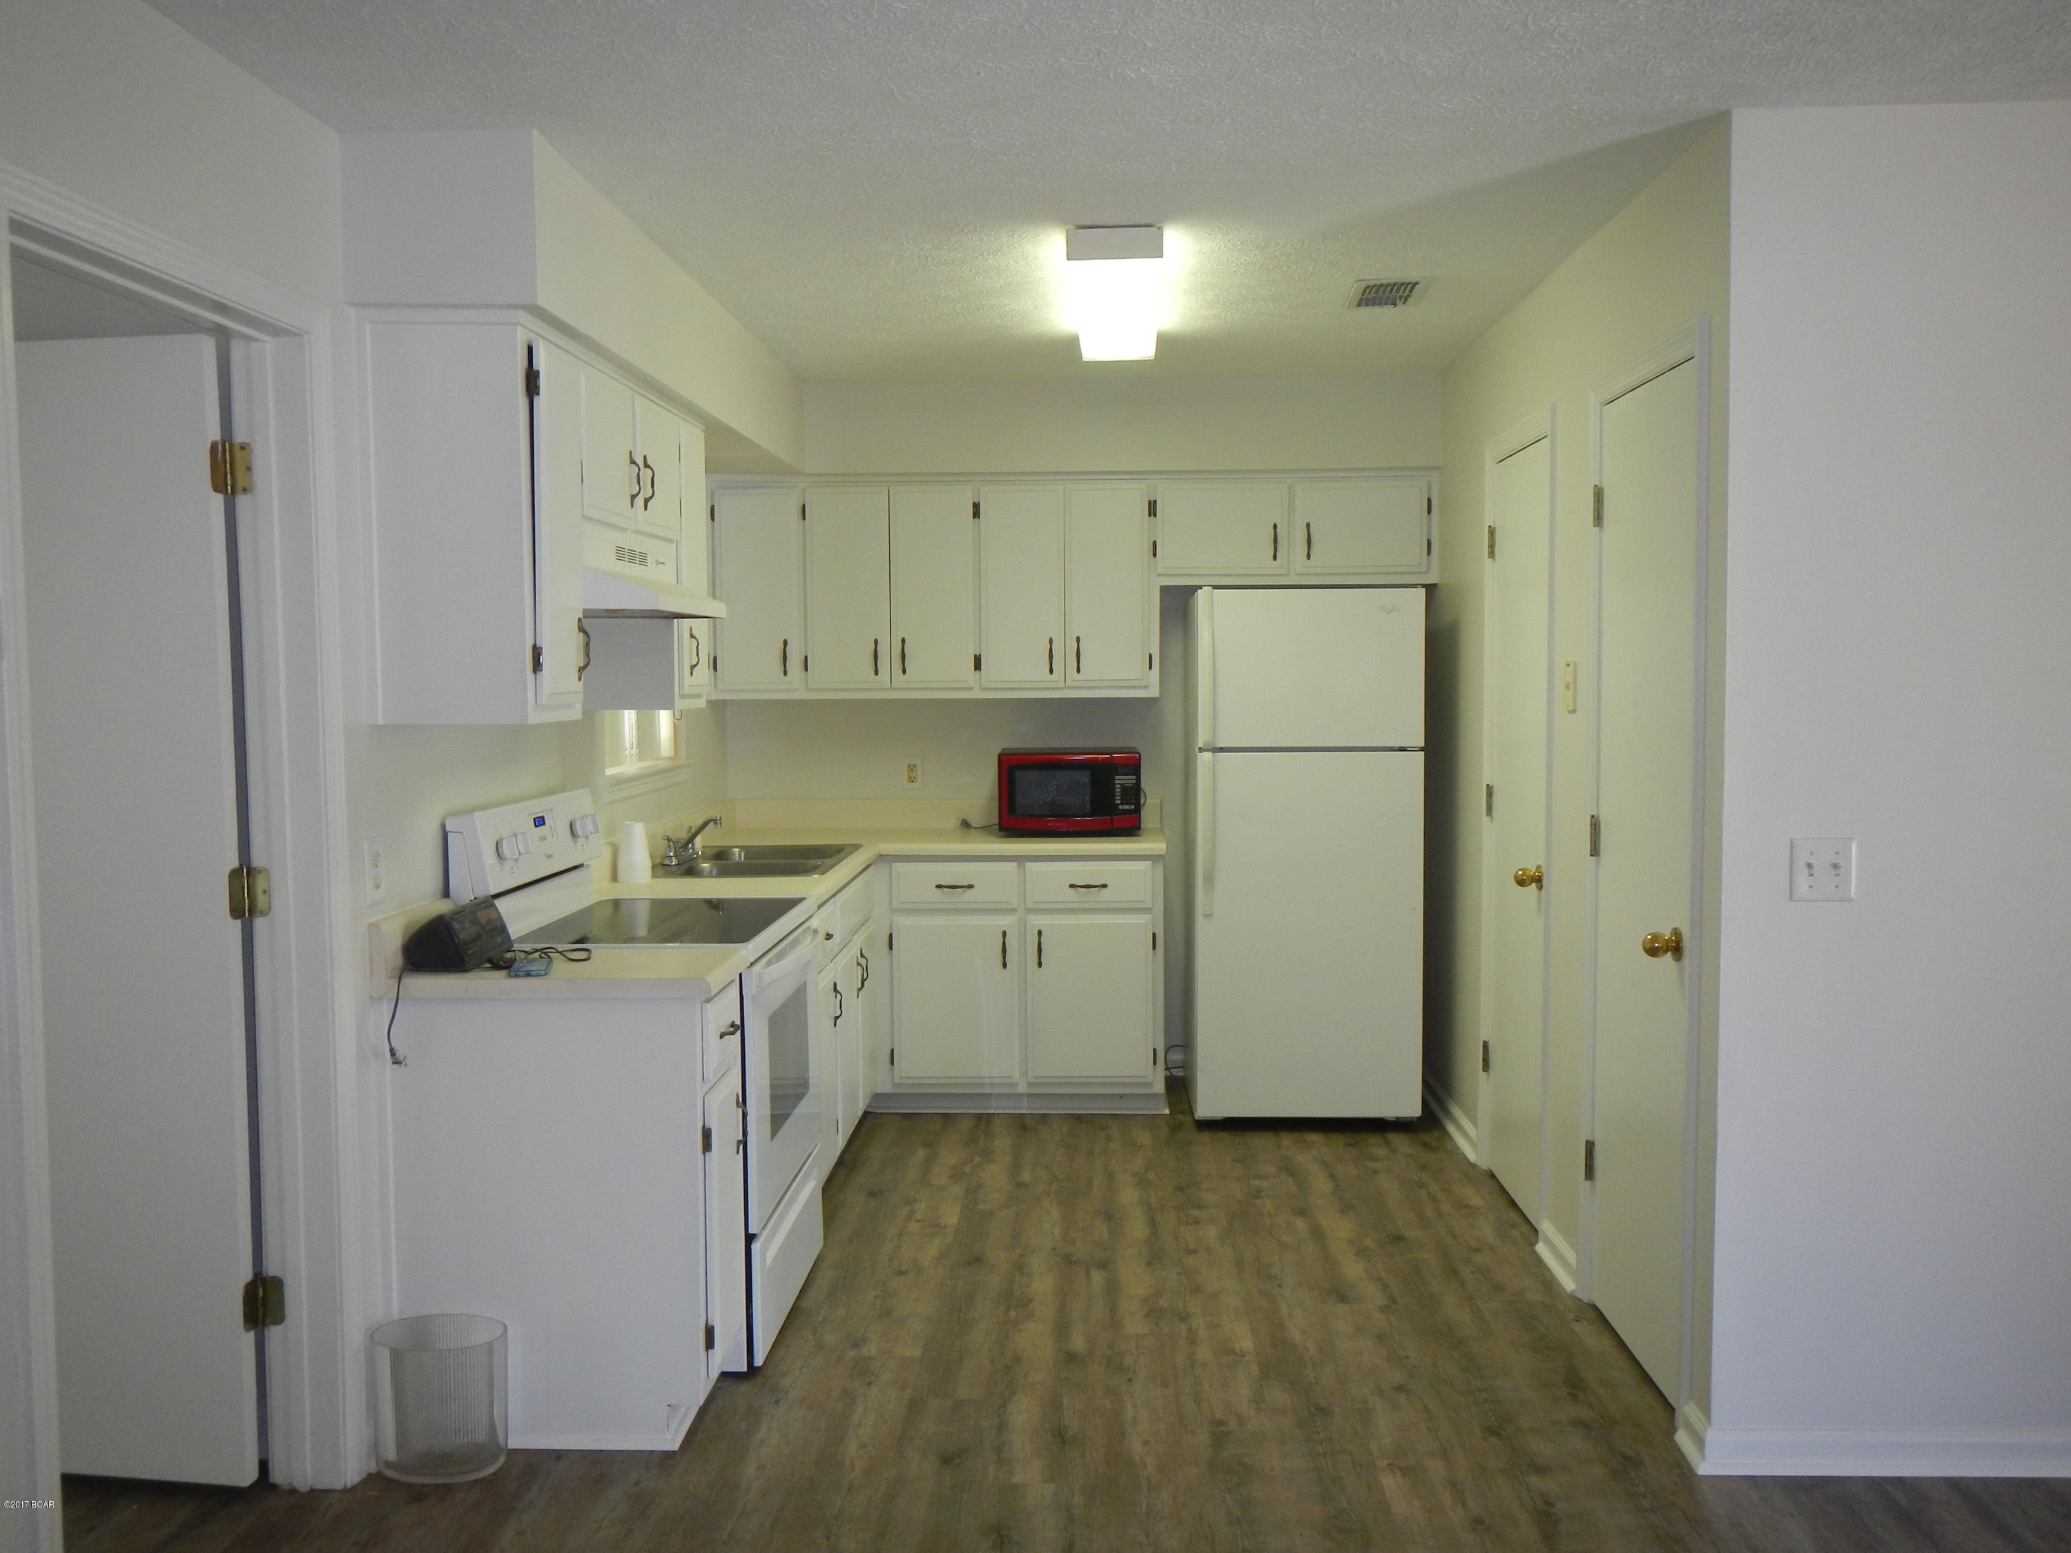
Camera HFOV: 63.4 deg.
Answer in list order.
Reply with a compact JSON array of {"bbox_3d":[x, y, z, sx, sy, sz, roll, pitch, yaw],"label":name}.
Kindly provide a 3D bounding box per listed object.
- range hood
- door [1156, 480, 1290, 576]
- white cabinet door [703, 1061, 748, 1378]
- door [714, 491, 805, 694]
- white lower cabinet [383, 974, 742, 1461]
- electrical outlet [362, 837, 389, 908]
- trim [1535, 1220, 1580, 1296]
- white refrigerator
[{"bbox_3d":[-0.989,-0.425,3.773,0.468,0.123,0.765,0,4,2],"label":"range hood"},{"bbox_3d":[0.635,-0.832,5.669,0.443,0.301,0.028,0,4,3],"label":"door"},{"bbox_3d":[-0.608,0.852,3.282,0.024,0.535,0.262,0,4,3],"label":"white cabinet door"},{"bbox_3d":[-0.954,-0.642,5.762,0.308,0.688,0.028,0,4,3],"label":"door"},{"bbox_3d":[-0.908,0.840,3.310,0.625,0.870,0.300,0,4,3],"label":"white lower cabinet"},{"bbox_3d":[-1.231,0.178,3.140,0.010,0.122,0.080,0,4,3],"label":"electrical outlet"},{"bbox_3d":[1.265,1.161,4.072,0.037,0.090,0.320,0,4,2],"label":"trim"},{"bbox_3d":[0.884,0.253,5.635,0.715,1.710,0.710,0,4,1],"label":"white refrigerator"}]

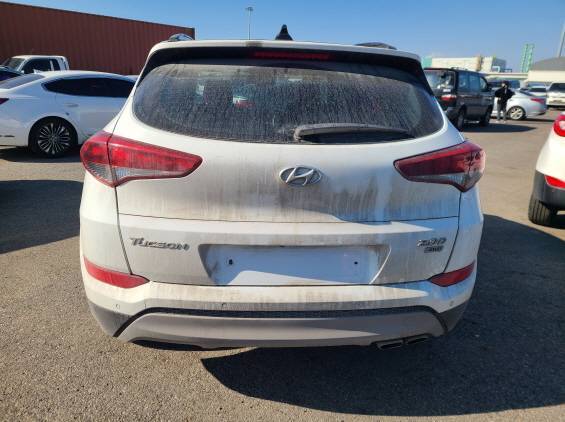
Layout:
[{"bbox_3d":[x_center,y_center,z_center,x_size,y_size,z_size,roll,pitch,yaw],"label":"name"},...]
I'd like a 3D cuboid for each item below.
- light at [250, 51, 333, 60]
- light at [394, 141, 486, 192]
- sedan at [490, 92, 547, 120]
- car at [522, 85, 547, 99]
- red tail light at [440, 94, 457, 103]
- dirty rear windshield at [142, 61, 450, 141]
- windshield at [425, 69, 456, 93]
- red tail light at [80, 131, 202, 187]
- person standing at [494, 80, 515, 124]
[{"bbox_3d":[0.045,-0.667,1.815,0.350,0.035,0.040,1,17,-6],"label":"light"},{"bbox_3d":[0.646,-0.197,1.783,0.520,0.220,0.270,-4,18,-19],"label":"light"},{"bbox_3d":[10.471,-5.460,21.386,4.850,1.470,1.850,15,21,34],"label":"sedan"},{"bbox_3d":[21.904,-10.059,36.901,1.830,1.500,4.600,13,20,31],"label":"car"},{"bbox_3d":[5.224,-3.540,13.334,0.420,0.240,0.220,15,21,35],"label":"red tail light"},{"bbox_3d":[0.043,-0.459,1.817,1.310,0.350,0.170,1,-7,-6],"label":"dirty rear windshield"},{"bbox_3d":[4.848,-4.206,13.604,1.350,0.620,0.150,15,11,35],"label":"windshield"},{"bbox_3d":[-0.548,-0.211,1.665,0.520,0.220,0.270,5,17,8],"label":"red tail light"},{"bbox_3d":[9.660,-4.695,18.361,0.620,1.730,0.360,11,19,26],"label":"person standing"}]

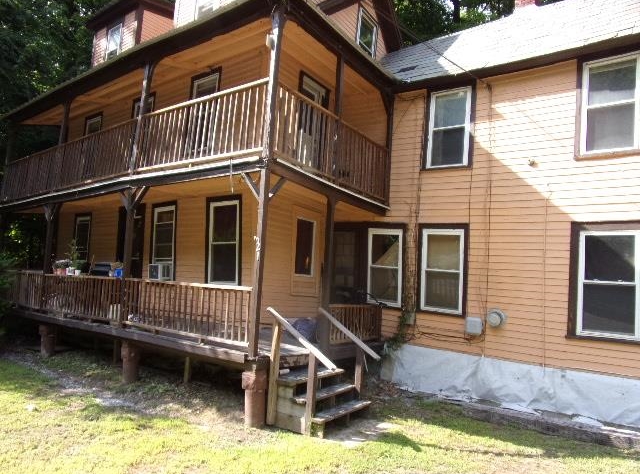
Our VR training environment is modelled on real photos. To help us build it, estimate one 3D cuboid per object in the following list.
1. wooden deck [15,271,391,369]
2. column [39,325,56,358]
[{"bbox_3d":[-2.833,1.252,8.485,7.570,0.933,2.903,-1,-6,36],"label":"wooden deck"},{"bbox_3d":[-5.082,1.927,8.283,0.301,0.625,0.301,-1,-6,36],"label":"column"}]

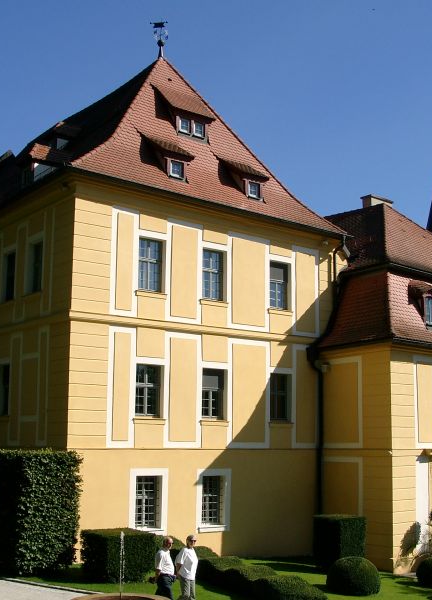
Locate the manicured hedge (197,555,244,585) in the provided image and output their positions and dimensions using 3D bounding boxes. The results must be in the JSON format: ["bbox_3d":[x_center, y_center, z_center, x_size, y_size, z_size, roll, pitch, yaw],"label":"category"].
[{"bbox_3d":[0.136,6.672,19.383,1.000,0.750,1.000,8,-12,-37],"label":"manicured hedge"}]

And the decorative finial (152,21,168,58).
[{"bbox_3d":[-2.118,-9.950,30.033,0.660,1.550,0.400,1,-10,-4],"label":"decorative finial"}]

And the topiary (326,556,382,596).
[{"bbox_3d":[3.305,6.535,18.875,1.260,0.880,1.260,1,-10,0],"label":"topiary"}]

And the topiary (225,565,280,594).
[{"bbox_3d":[0.931,6.539,18.526,1.100,0.700,1.400,8,-12,-35],"label":"topiary"}]

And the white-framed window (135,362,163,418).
[{"bbox_3d":[-2.026,2.724,23.363,1.000,1.640,0.200,8,-13,-37],"label":"white-framed window"}]

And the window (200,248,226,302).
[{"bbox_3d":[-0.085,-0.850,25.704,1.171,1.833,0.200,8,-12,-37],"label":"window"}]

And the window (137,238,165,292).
[{"bbox_3d":[-2.103,-1.103,25.015,0.980,1.760,0.200,8,-12,-37],"label":"window"}]

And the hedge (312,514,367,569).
[{"bbox_3d":[3.441,6.733,21.687,1.000,1.430,1.000,8,-12,-35],"label":"hedge"}]

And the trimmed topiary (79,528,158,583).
[{"bbox_3d":[-2.536,6.655,20.599,1.400,1.080,1.450,8,-12,-35],"label":"trimmed topiary"}]

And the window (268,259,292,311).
[{"bbox_3d":[2.248,-0.480,28.281,0.980,1.770,0.200,8,-12,-37],"label":"window"}]

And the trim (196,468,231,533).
[{"bbox_3d":[-0.076,6.248,24.508,1.303,1.902,0.200,8,-12,-37],"label":"trim"}]

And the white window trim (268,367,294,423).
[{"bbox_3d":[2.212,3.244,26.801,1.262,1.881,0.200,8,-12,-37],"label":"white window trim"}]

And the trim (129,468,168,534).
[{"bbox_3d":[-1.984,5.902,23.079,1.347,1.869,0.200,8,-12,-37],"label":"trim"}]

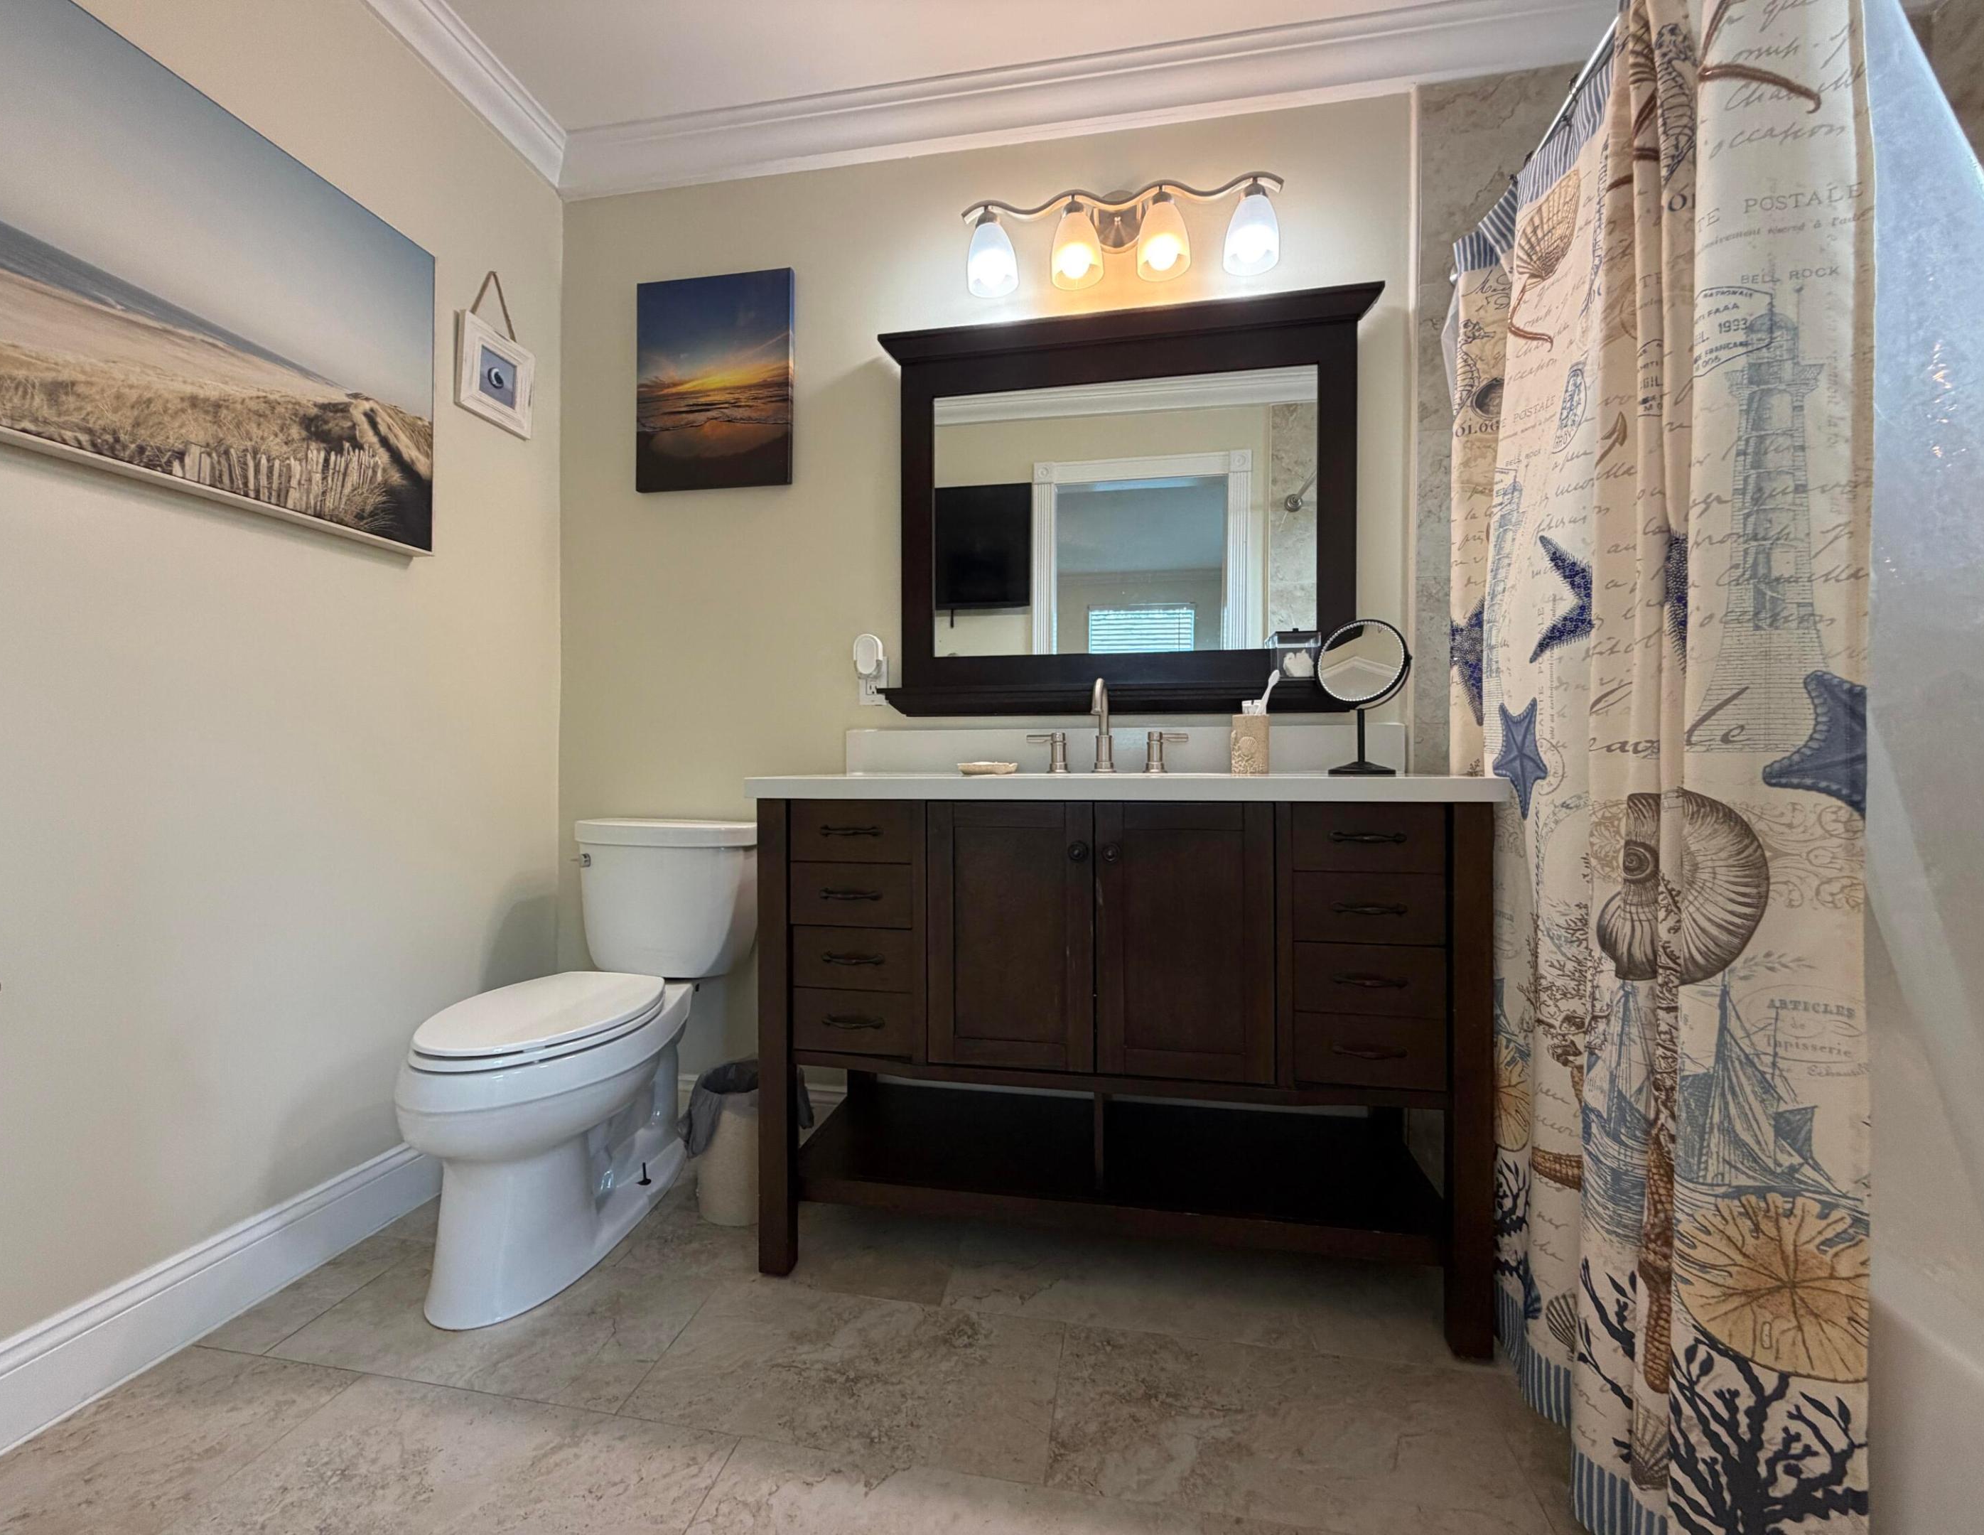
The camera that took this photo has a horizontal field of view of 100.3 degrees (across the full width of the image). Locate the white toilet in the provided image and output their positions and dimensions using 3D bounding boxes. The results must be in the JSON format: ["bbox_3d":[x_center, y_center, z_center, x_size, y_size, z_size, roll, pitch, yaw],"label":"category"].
[{"bbox_3d":[-0.794,0.514,1.663,0.435,0.784,0.752,0,0,10],"label":"white toilet"}]

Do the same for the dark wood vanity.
[{"bbox_3d":[0.222,0.482,1.622,1.203,0.852,0.506,0,0,10],"label":"dark wood vanity"}]

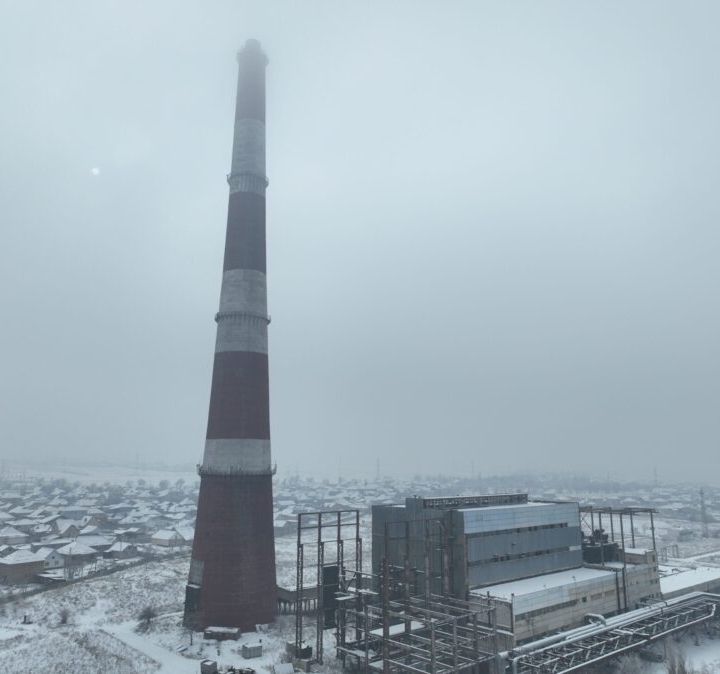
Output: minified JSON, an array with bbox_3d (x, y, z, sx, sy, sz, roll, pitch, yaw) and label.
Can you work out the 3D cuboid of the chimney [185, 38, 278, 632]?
[{"bbox_3d":[-35.295,-9.510,189.557,25.000,180.500,25.000,0,-12,0],"label":"chimney"}]

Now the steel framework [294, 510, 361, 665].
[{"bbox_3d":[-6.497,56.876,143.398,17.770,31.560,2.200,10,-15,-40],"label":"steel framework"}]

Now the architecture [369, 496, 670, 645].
[{"bbox_3d":[47.969,64.864,185.737,78.040,32.780,43.990,10,-15,-40],"label":"architecture"}]

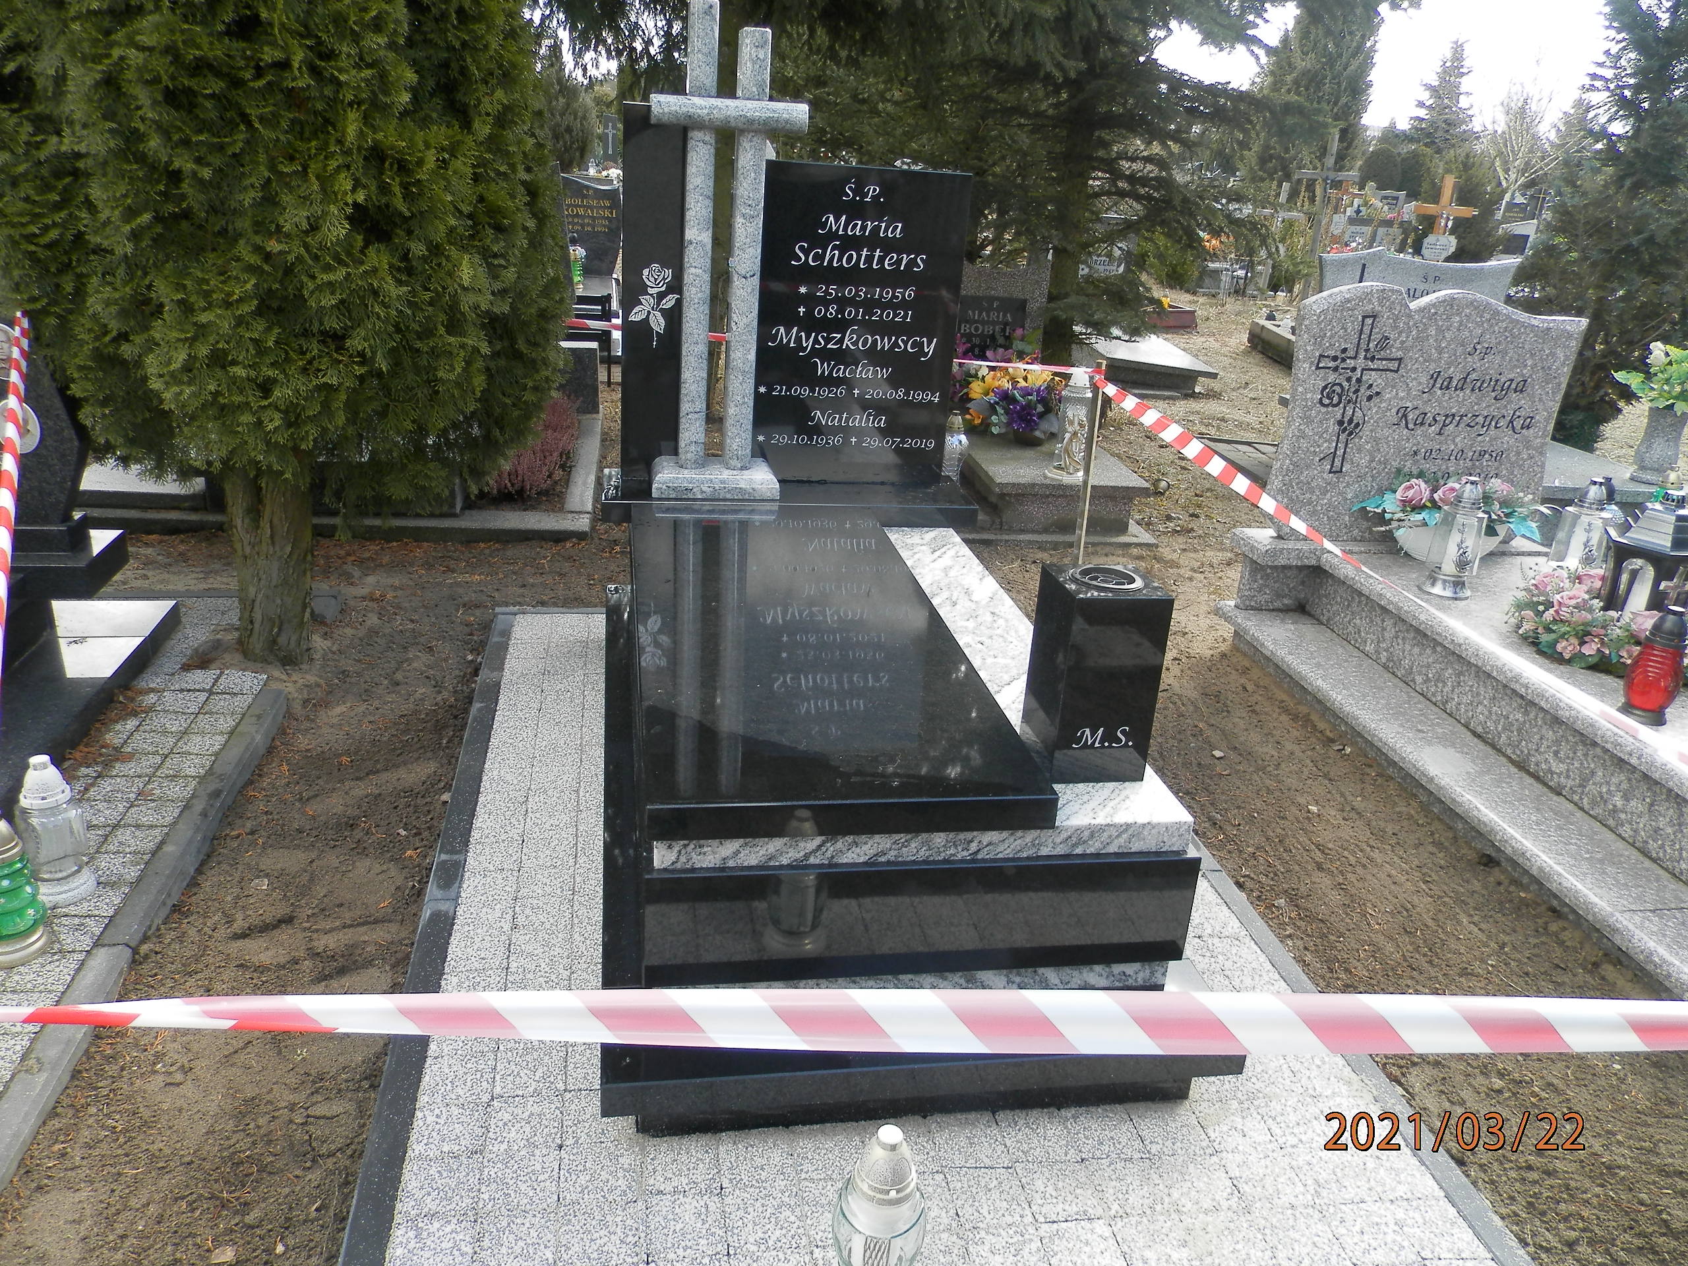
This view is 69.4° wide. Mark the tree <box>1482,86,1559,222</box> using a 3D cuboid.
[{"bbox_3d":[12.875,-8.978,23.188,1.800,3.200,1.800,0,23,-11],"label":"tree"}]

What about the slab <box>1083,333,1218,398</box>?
[{"bbox_3d":[1.873,-1.764,7.821,0.740,0.220,1.500,2,23,-5],"label":"slab"}]

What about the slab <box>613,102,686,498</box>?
[{"bbox_3d":[-0.443,-0.775,2.877,0.160,0.840,0.080,0,23,-11],"label":"slab"}]

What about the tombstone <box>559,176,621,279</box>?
[{"bbox_3d":[-1.713,-2.695,8.045,0.480,0.630,0.100,0,23,-11],"label":"tombstone"}]

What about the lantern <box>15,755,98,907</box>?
[{"bbox_3d":[-1.377,0.353,2.126,0.125,0.230,0.125,0,23,-11],"label":"lantern"}]

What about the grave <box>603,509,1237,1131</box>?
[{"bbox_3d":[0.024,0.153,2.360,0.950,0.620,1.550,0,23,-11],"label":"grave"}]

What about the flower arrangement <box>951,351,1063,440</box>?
[{"bbox_3d":[0.657,-0.929,4.839,0.410,0.340,0.340,0,23,-11],"label":"flower arrangement"}]

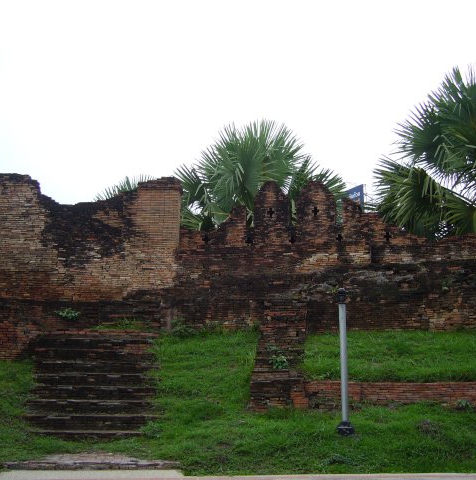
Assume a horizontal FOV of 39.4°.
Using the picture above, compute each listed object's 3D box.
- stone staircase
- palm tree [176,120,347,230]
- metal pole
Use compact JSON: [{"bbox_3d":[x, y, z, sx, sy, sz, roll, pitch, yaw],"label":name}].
[{"bbox_3d":[-2.420,2.353,11.207,2.150,1.650,2.000,0,-8,-2],"label":"stone staircase"},{"bbox_3d":[0.720,-0.484,20.265,5.200,6.000,5.000,0,-8,0],"label":"palm tree"},{"bbox_3d":[1.535,1.746,9.550,0.240,2.100,0.240,0,-8,0],"label":"metal pole"}]

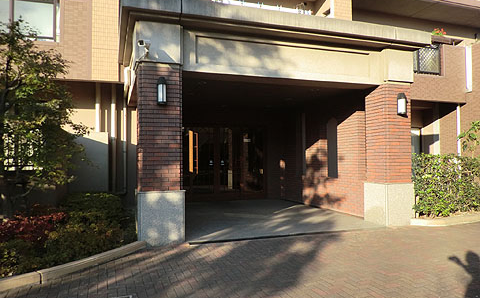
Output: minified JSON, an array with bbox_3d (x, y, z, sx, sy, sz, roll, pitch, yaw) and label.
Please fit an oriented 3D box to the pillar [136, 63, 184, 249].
[{"bbox_3d":[-1.368,0.083,6.158,0.740,2.941,0.700,0,-1,-19],"label":"pillar"}]

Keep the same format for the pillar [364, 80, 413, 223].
[{"bbox_3d":[3.197,0.103,7.761,0.720,2.958,0.700,0,-1,-19],"label":"pillar"}]

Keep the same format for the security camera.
[{"bbox_3d":[-1.499,-1.629,5.619,0.095,0.090,0.200,-1,12,17],"label":"security camera"}]

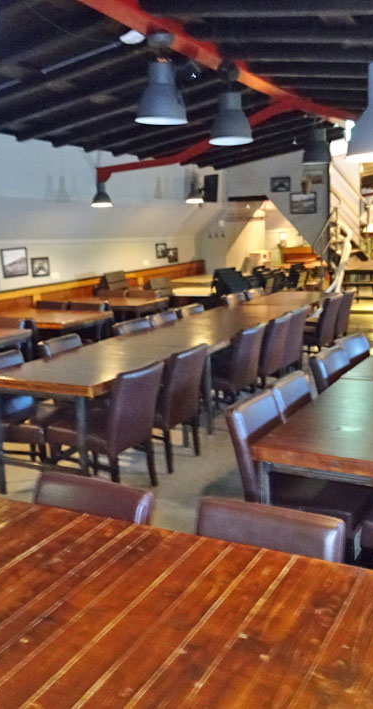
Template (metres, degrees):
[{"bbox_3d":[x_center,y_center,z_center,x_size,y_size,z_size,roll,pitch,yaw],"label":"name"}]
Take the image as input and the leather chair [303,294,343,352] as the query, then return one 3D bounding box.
[{"bbox_3d":[1.313,-0.223,7.352,0.610,0.830,0.450,4,13,28],"label":"leather chair"}]

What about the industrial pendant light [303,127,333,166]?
[{"bbox_3d":[1.653,-2.642,8.629,0.390,0.450,0.390,3,12,28],"label":"industrial pendant light"}]

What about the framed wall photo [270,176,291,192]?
[{"bbox_3d":[1.613,-2.897,11.653,0.340,0.250,0.030,3,12,28],"label":"framed wall photo"}]

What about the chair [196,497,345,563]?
[{"bbox_3d":[0.131,0.936,1.874,0.460,0.870,0.620,3,12,28],"label":"chair"}]

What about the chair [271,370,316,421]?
[{"bbox_3d":[0.795,0.550,3.524,0.610,0.830,0.450,4,13,28],"label":"chair"}]

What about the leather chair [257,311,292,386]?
[{"bbox_3d":[0.581,0.061,6.051,0.610,0.830,0.450,4,13,28],"label":"leather chair"}]

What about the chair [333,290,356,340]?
[{"bbox_3d":[1.717,-0.356,8.492,0.620,0.870,0.460,3,12,28],"label":"chair"}]

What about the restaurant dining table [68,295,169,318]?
[{"bbox_3d":[-0.968,-0.287,8.959,1.350,0.800,0.800,3,12,28],"label":"restaurant dining table"}]

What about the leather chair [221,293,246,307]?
[{"bbox_3d":[0.765,-0.253,7.609,0.610,0.830,0.450,4,13,28],"label":"leather chair"}]

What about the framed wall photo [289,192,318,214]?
[{"bbox_3d":[1.976,-2.547,11.527,0.460,0.350,0.030,3,12,28],"label":"framed wall photo"}]

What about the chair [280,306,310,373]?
[{"bbox_3d":[0.805,-0.024,6.443,0.610,0.830,0.450,4,13,28],"label":"chair"}]

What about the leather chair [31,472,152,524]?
[{"bbox_3d":[-0.441,0.904,2.182,0.460,0.870,0.620,3,12,28],"label":"leather chair"}]

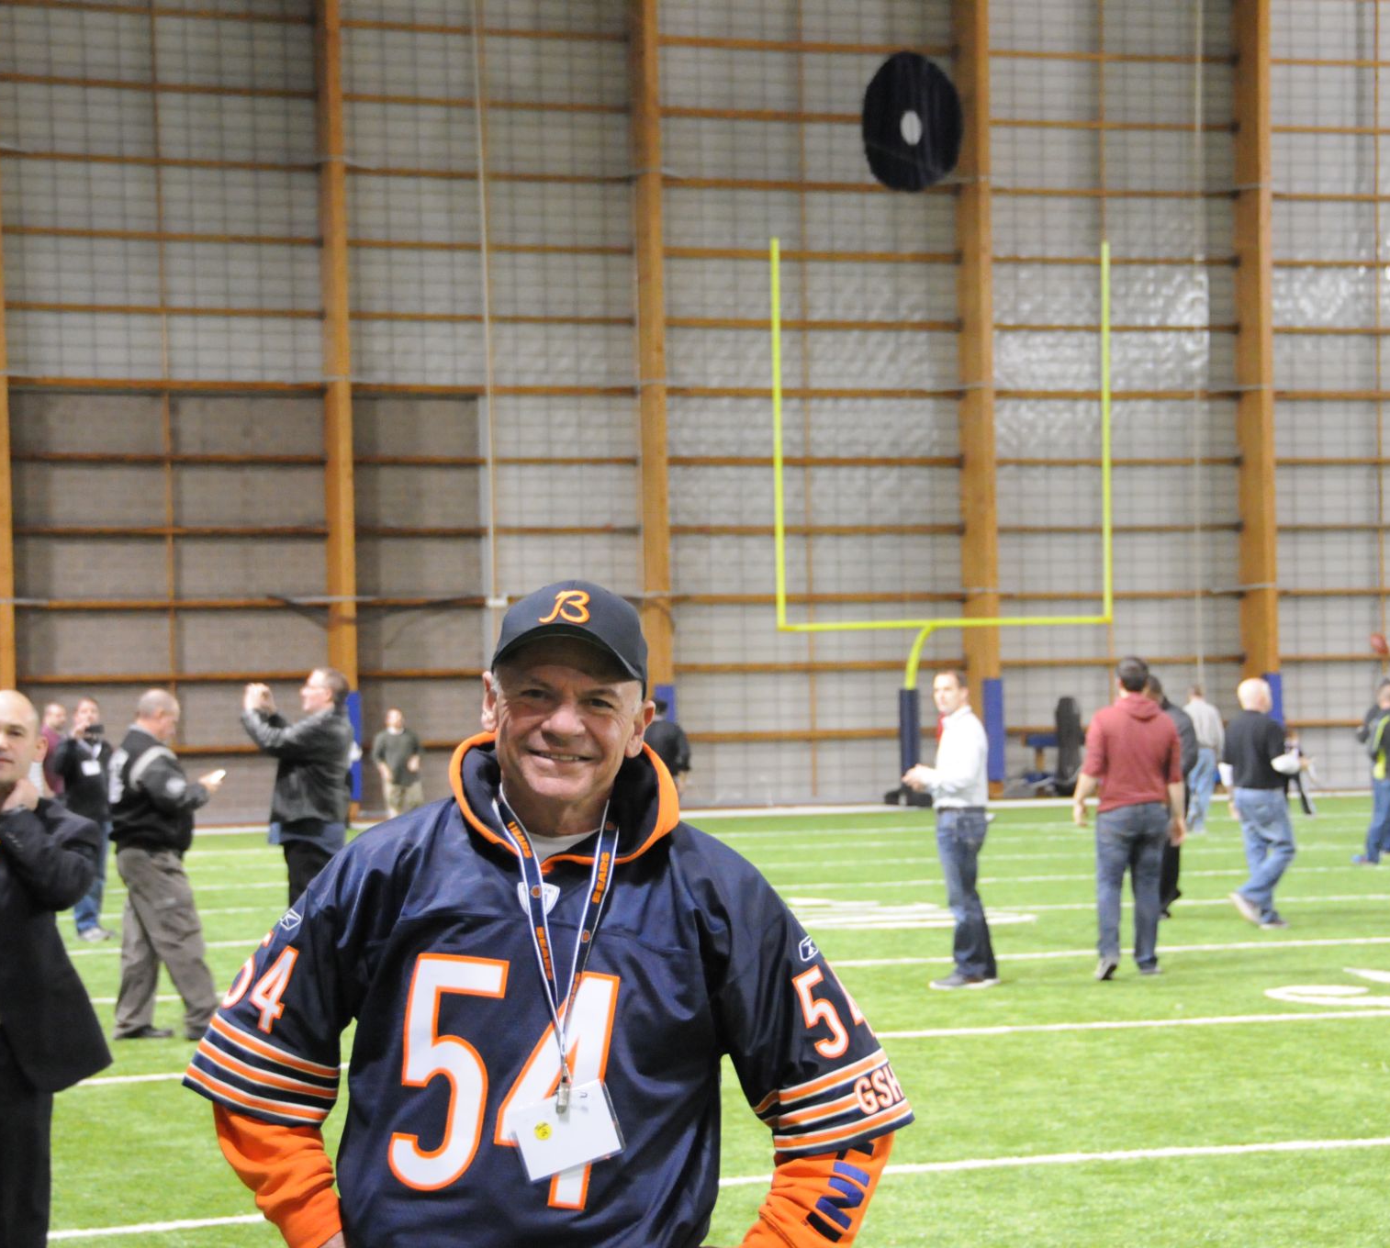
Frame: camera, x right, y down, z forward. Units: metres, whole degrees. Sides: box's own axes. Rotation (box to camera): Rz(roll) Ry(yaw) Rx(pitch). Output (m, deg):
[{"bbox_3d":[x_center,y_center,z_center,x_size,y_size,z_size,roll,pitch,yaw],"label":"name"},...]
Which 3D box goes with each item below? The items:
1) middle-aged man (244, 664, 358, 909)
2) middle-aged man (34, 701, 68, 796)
[{"bbox_3d":[-2.100,1.168,18.375,0.660,1.850,0.540,-1,-2,5],"label":"middle-aged man"},{"bbox_3d":[-5.853,1.627,31.475,0.420,1.830,0.550,-2,-2,31],"label":"middle-aged man"}]

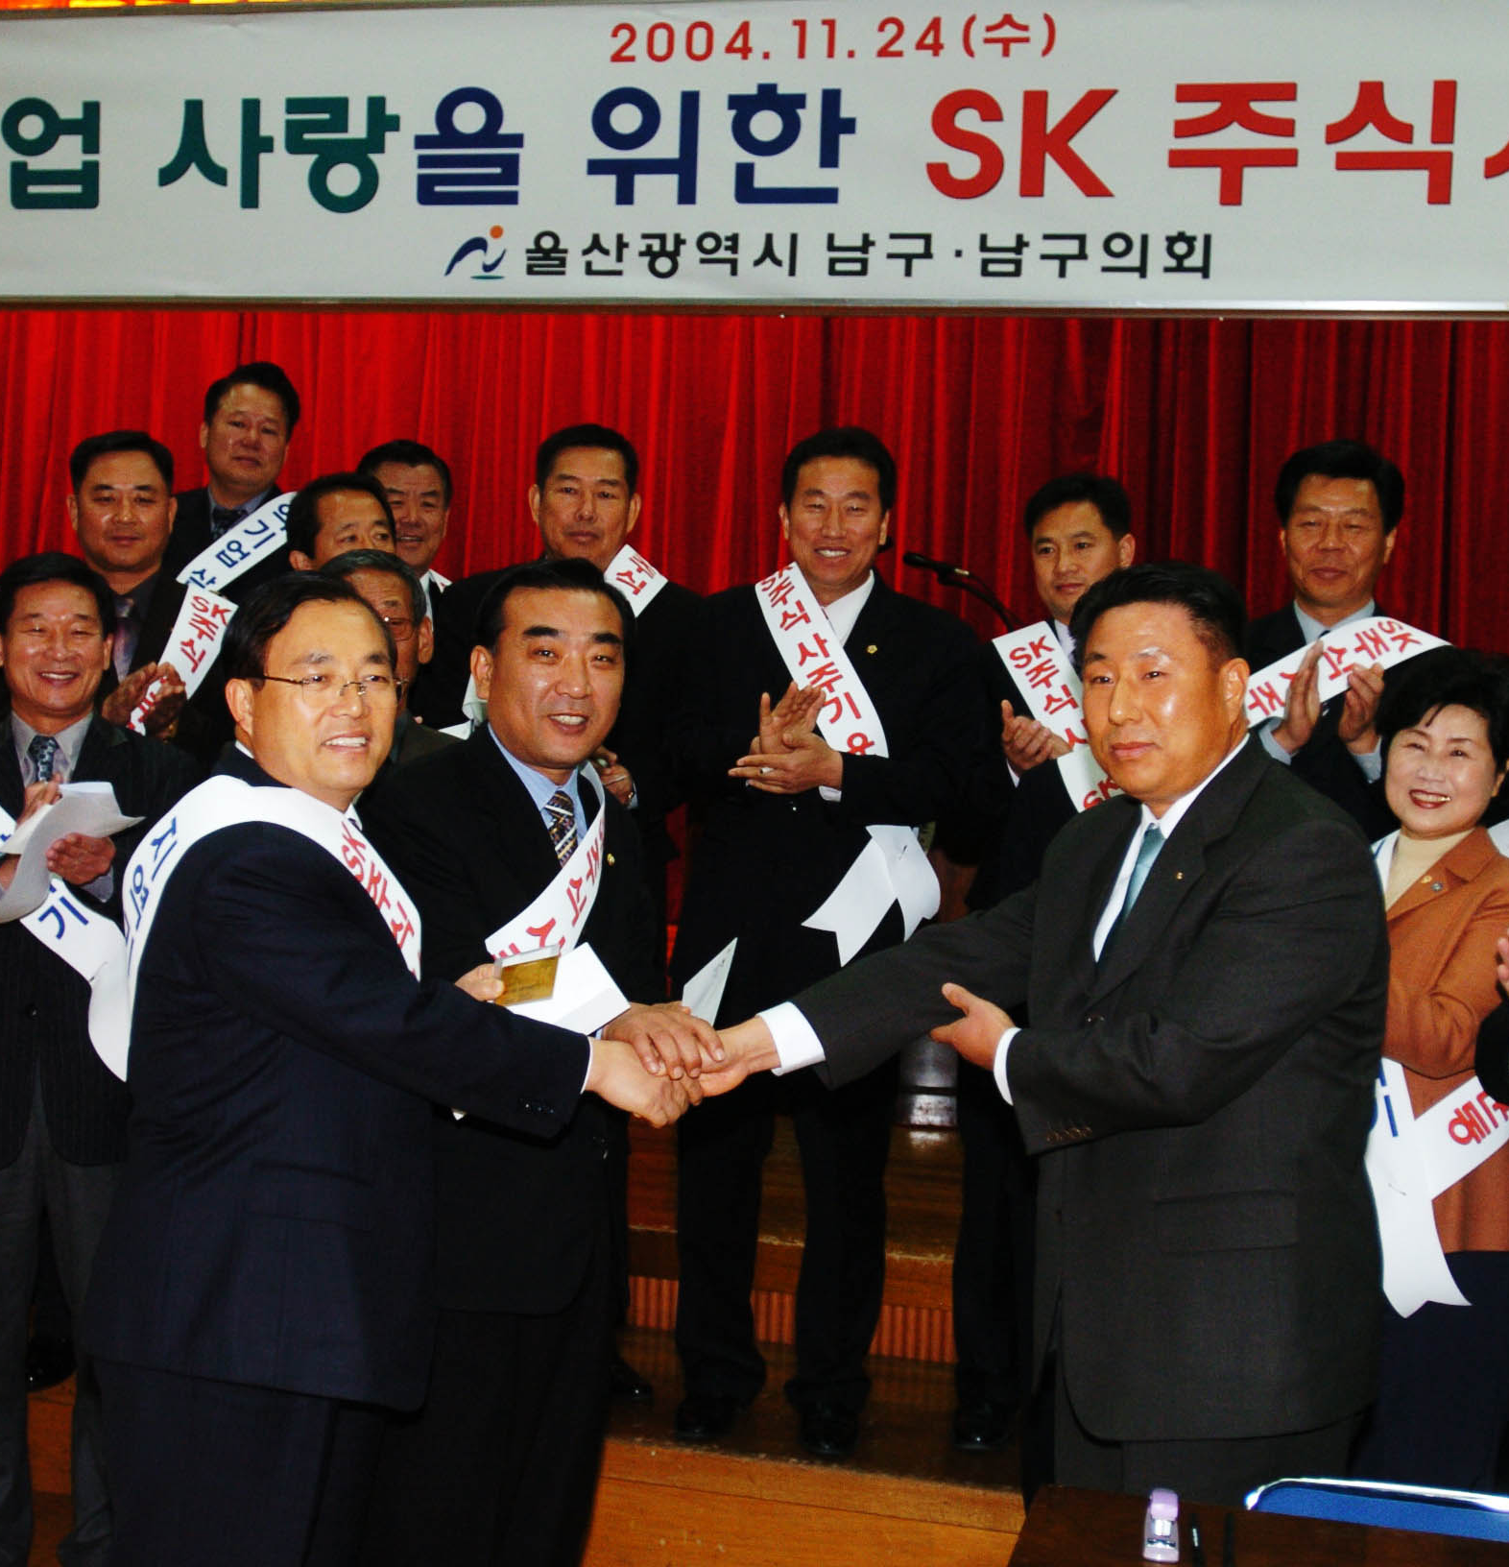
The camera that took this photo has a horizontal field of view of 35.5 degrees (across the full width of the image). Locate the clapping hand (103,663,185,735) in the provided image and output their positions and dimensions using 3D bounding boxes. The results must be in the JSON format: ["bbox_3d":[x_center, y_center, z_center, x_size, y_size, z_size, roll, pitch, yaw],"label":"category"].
[{"bbox_3d":[-1.050,-0.141,4.056,0.140,0.150,0.130,2,5,0],"label":"clapping hand"}]

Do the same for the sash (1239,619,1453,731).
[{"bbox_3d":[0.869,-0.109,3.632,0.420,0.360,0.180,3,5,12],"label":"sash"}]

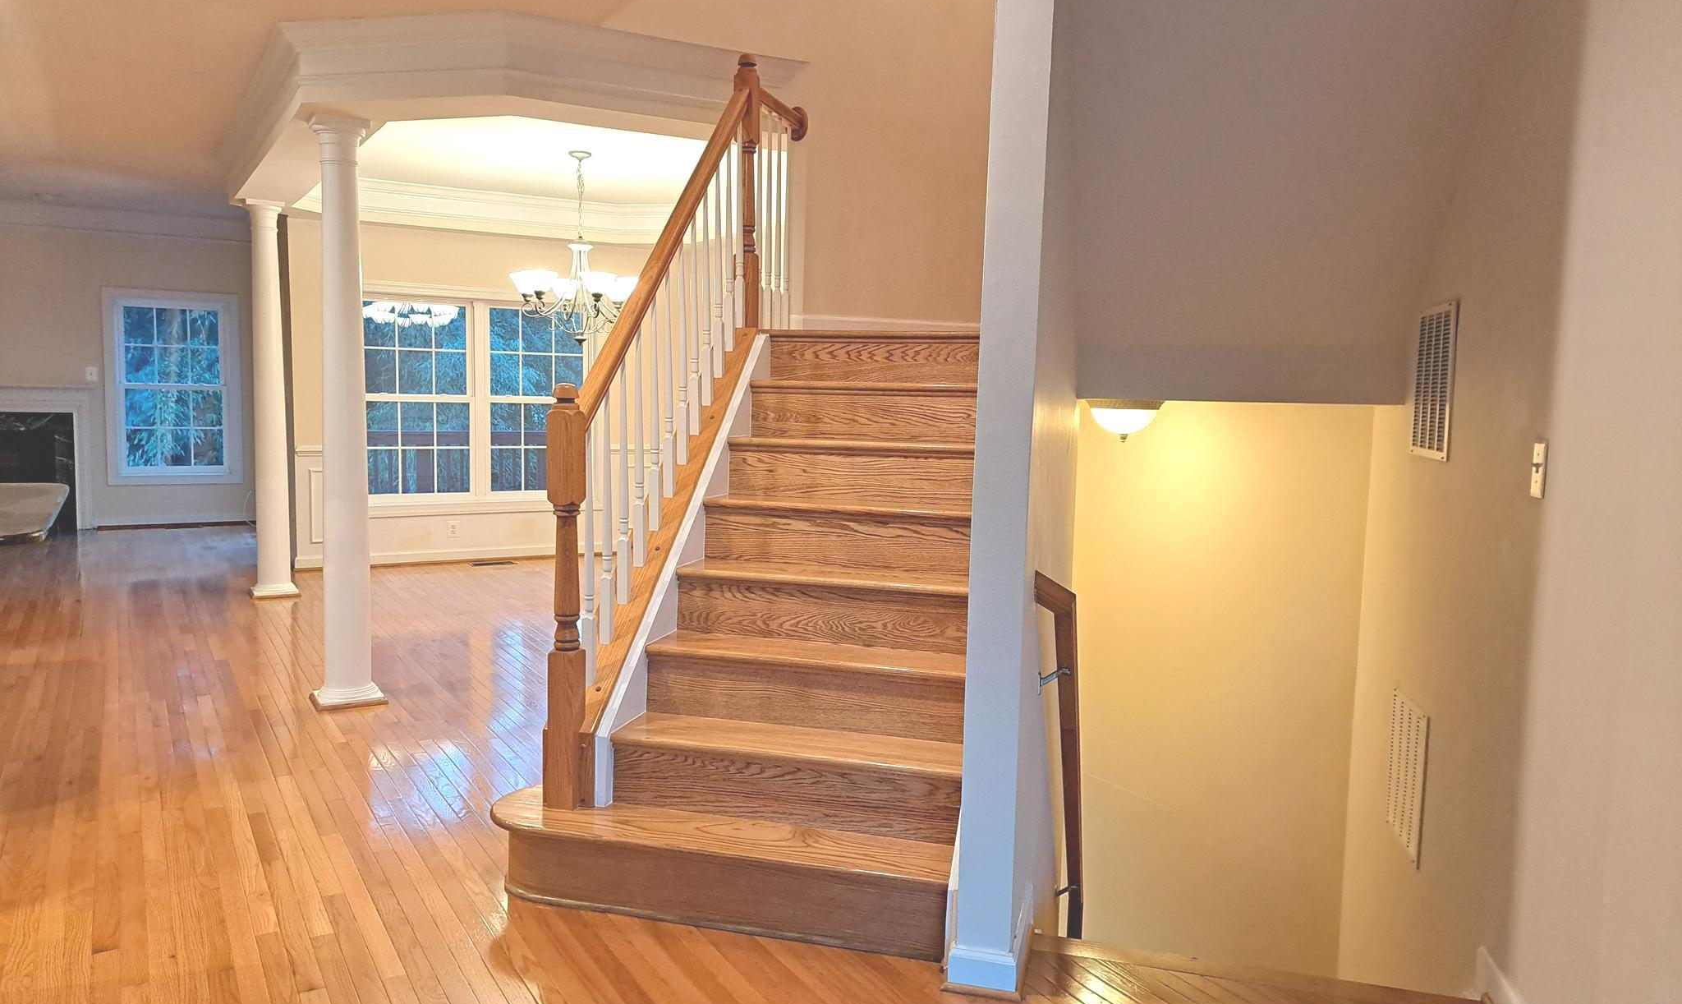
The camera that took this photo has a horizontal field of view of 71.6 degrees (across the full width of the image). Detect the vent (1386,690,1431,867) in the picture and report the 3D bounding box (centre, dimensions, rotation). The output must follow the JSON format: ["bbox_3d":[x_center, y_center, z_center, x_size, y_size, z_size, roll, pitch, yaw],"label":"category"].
[{"bbox_3d":[1.687,0.814,3.503,0.020,0.437,0.427,3,6,14],"label":"vent"}]

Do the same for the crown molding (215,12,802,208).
[{"bbox_3d":[-1.995,-1.842,6.024,1.960,0.300,3.830,-2,6,-31],"label":"crown molding"}]

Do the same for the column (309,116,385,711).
[{"bbox_3d":[-2.079,-0.364,4.879,0.270,2.430,0.270,-2,6,-31],"label":"column"}]

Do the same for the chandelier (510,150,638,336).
[{"bbox_3d":[-1.559,-1.501,6.958,0.780,1.134,0.780,-2,6,-31],"label":"chandelier"}]

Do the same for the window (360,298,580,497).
[{"bbox_3d":[-2.748,-0.761,8.872,1.800,1.580,0.100,-2,6,-31],"label":"window"}]

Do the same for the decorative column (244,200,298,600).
[{"bbox_3d":[-3.544,-0.629,7.266,0.270,2.430,0.270,-2,6,-31],"label":"decorative column"}]

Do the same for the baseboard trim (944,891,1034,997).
[{"bbox_3d":[0.358,1.060,2.835,0.180,0.110,0.350,3,6,14],"label":"baseboard trim"}]

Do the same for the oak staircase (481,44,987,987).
[{"bbox_3d":[-0.067,-0.314,3.848,1.277,2.630,2.140,3,6,14],"label":"oak staircase"}]

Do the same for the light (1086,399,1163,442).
[{"bbox_3d":[1.041,-0.306,4.277,0.285,0.165,0.285,3,6,14],"label":"light"}]

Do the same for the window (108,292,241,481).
[{"bbox_3d":[-5.961,-1.008,10.450,1.050,1.715,0.100,-2,6,-31],"label":"window"}]

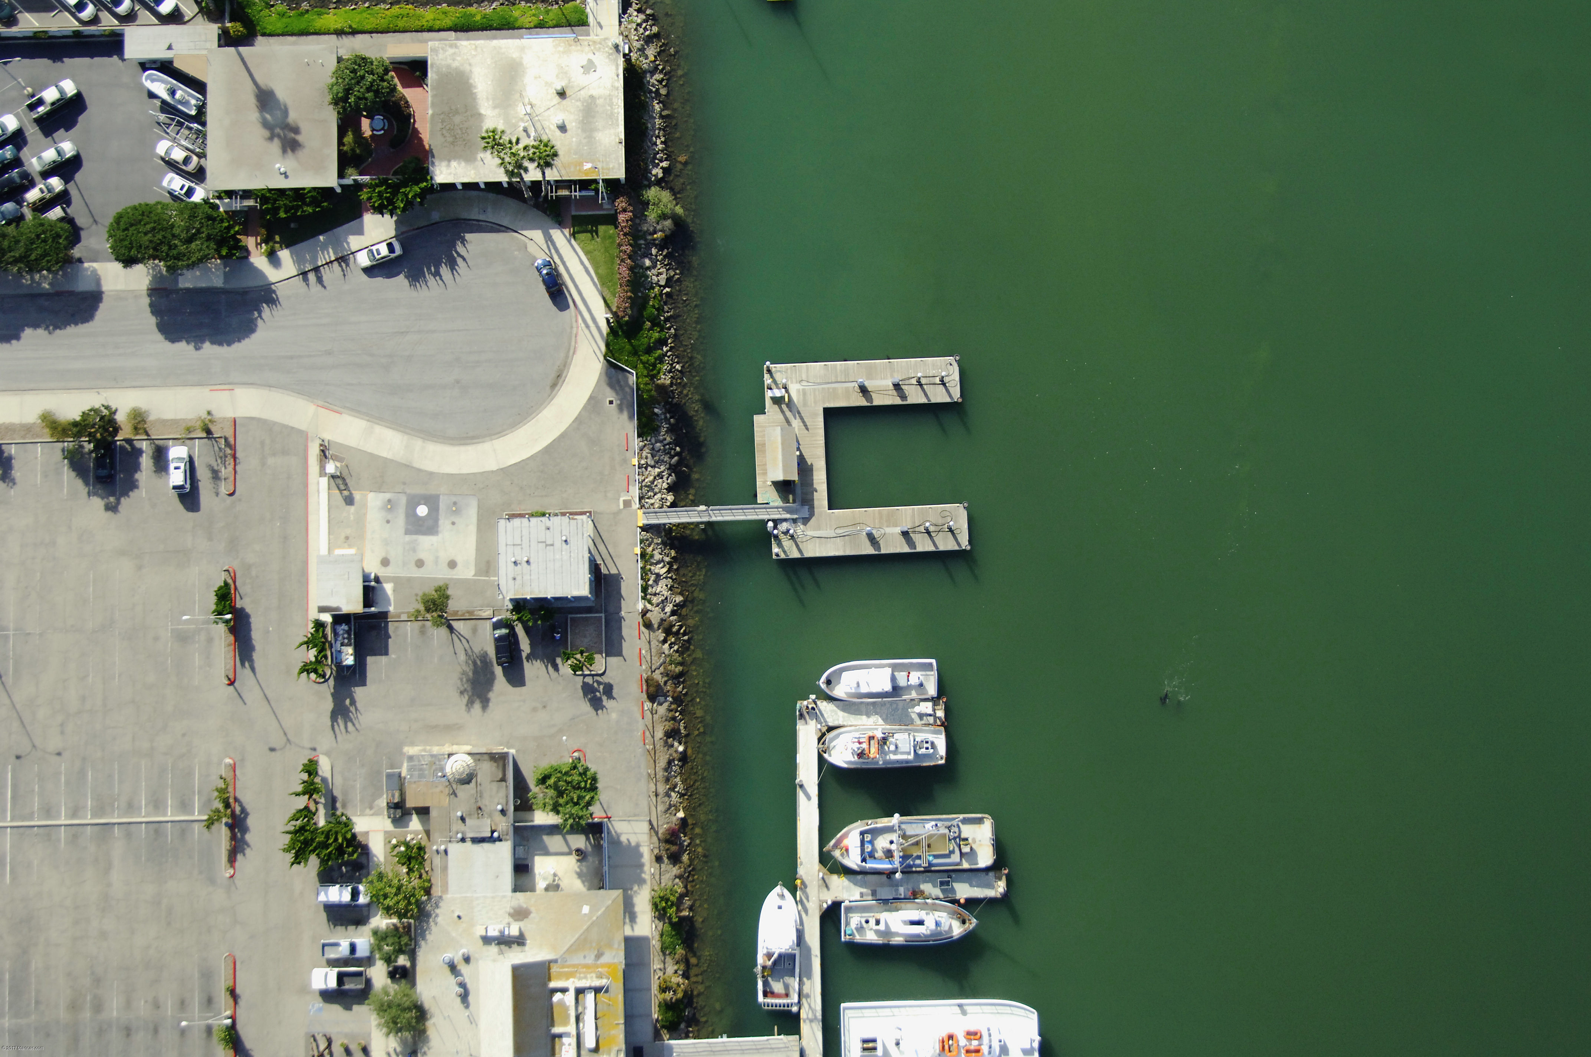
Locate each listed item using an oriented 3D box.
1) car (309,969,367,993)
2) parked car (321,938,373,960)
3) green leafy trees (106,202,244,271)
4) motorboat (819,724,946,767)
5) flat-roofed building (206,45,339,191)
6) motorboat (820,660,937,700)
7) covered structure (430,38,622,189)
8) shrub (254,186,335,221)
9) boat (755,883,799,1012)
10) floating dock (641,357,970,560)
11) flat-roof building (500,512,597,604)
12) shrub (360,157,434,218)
[{"bbox_3d":[-44.783,44.197,208.181,5.550,1.800,2.000,0,83,-1],"label":"car"},{"bbox_3d":[-44.185,41.334,208.665,4.950,1.600,1.750,0,83,-1],"label":"parked car"},{"bbox_3d":[-61.924,-29.099,212.328,13.540,5.800,6.670,-1,85,0],"label":"green leafy trees"},{"bbox_3d":[8.866,21.997,214.019,12.702,3.400,4.100,1,83,-1],"label":"motorboat"},{"bbox_3d":[-53.538,-41.801,218.485,13.253,3.500,14.891,-2,83,-1],"label":"flat-roofed building"},{"bbox_3d":[8.350,15.267,213.137,11.950,3.600,4.020,-2,85,0],"label":"motorboat"},{"bbox_3d":[-27.006,-41.818,214.495,19.730,3.300,14.530,-2,85,0],"label":"covered structure"},{"bbox_3d":[-51.241,-32.990,217.410,8.216,3.400,3.655,-1,83,-1],"label":"shrub"},{"bbox_3d":[-1.672,41.805,211.129,4.090,3.400,12.480,0,85,0],"label":"boat"},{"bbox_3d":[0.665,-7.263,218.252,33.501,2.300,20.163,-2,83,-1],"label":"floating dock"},{"bbox_3d":[-25.032,3.133,212.818,9.348,3.800,8.430,-2,83,-1],"label":"flat-roof building"},{"bbox_3d":[-40.683,-34.436,217.134,7.204,4.600,6.135,0,83,-1],"label":"shrub"}]

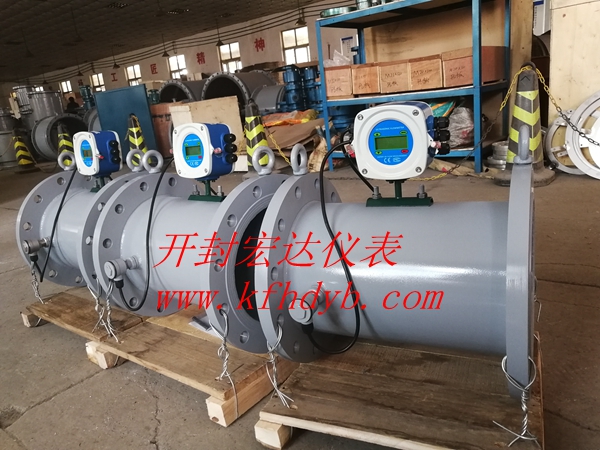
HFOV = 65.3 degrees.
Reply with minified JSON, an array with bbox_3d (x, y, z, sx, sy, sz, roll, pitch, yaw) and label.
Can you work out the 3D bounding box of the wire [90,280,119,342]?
[{"bbox_3d":[-0.569,0.252,1.362,0.062,0.165,0.055,6,20,39],"label":"wire"}]

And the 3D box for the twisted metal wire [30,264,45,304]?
[{"bbox_3d":[-0.865,0.201,1.543,0.038,0.130,0.030,6,20,39],"label":"twisted metal wire"}]

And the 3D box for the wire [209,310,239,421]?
[{"bbox_3d":[-0.151,0.283,0.956,0.047,0.225,0.038,6,20,38],"label":"wire"}]

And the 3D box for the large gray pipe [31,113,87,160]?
[{"bbox_3d":[-4.210,-1.530,8.320,0.540,0.840,0.840,4,19,36],"label":"large gray pipe"}]

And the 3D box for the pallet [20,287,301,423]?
[{"bbox_3d":[-0.384,0.283,1.365,0.920,0.082,0.430,6,20,38],"label":"pallet"}]

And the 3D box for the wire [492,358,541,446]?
[{"bbox_3d":[0.367,0.299,0.793,0.073,0.165,0.055,1,18,27],"label":"wire"}]

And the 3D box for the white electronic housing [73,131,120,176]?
[{"bbox_3d":[-0.687,-0.246,1.600,0.157,0.145,0.098,7,17,41],"label":"white electronic housing"}]

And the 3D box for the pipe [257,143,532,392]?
[{"bbox_3d":[0.206,0.085,0.920,0.445,0.420,0.405,1,17,26],"label":"pipe"}]

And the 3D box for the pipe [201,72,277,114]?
[{"bbox_3d":[-1.070,-2.260,8.840,1.230,1.230,0.950,4,19,36],"label":"pipe"}]

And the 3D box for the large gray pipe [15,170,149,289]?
[{"bbox_3d":[-0.663,0.035,1.663,0.500,0.450,0.450,6,21,40],"label":"large gray pipe"}]

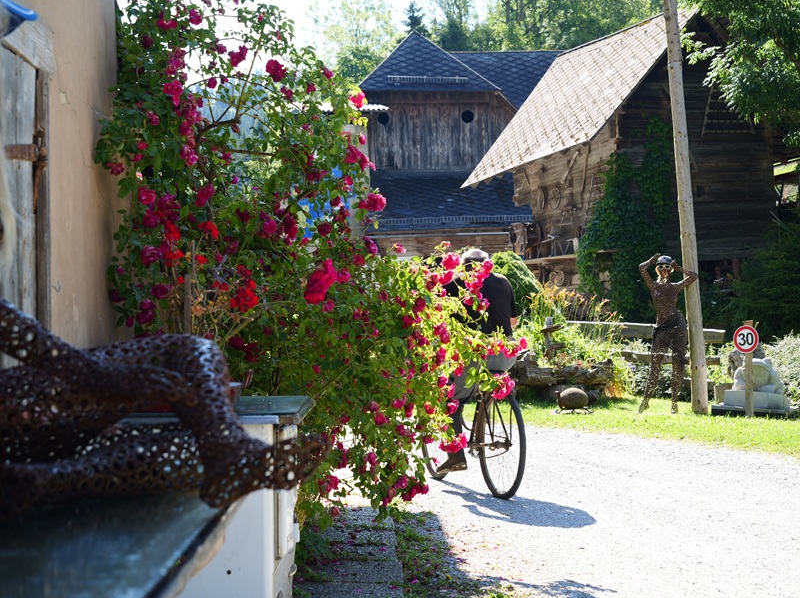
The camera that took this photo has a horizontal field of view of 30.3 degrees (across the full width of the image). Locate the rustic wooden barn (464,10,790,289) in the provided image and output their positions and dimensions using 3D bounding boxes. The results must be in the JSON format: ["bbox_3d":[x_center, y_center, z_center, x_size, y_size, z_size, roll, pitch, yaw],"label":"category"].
[{"bbox_3d":[6.650,-3.350,43.000,6.100,8.500,11.500,0,0,-10],"label":"rustic wooden barn"}]

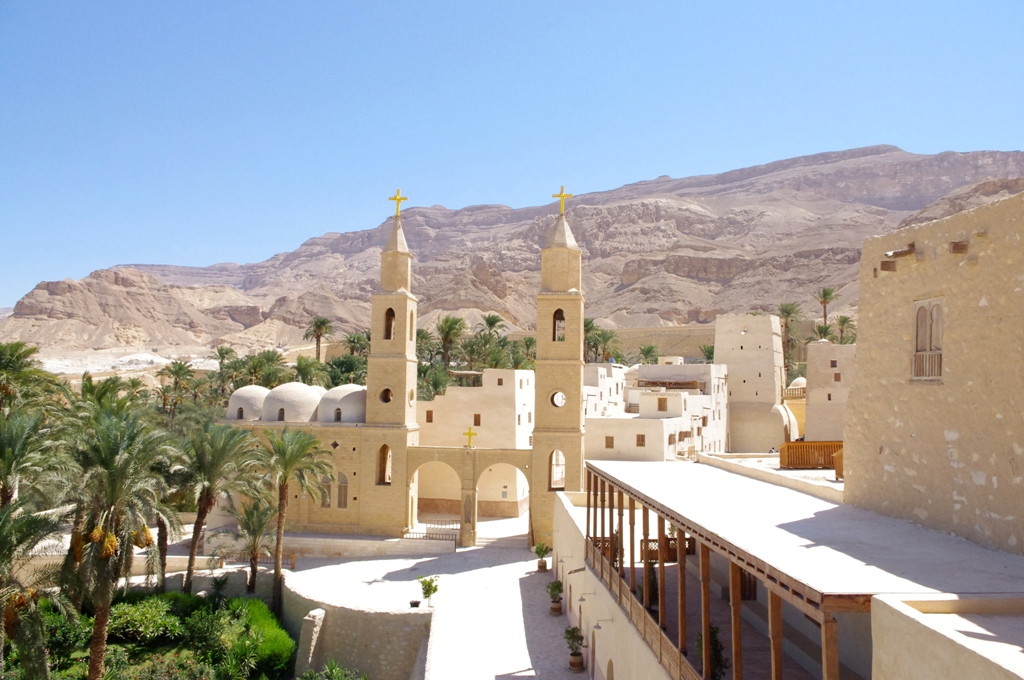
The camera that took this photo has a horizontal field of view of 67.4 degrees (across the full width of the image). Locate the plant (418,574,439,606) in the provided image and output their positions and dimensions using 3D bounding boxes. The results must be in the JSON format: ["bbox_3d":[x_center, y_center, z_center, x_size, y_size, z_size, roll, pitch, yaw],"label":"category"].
[{"bbox_3d":[-4.334,13.013,39.875,1.000,1.500,1.000,1,-5,-2],"label":"plant"}]

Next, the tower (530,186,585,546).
[{"bbox_3d":[3.202,1.835,52.800,3.349,24.237,3.349,0,-5,8],"label":"tower"}]

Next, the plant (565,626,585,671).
[{"bbox_3d":[2.494,12.313,30.644,0.800,1.750,0.800,1,-5,-2],"label":"plant"}]

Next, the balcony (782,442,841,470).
[{"bbox_3d":[11.354,4.337,28.831,2.350,1.000,0.600,1,-5,-2],"label":"balcony"}]

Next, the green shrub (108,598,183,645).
[{"bbox_3d":[-19.496,14.859,40.800,3.481,2.163,2.785,3,-5,-26],"label":"green shrub"}]

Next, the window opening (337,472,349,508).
[{"bbox_3d":[-12.514,11.128,56.768,0.800,2.600,0.250,0,-5,5],"label":"window opening"}]

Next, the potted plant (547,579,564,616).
[{"bbox_3d":[2.064,12.242,36.400,0.836,1.807,0.794,0,-5,3],"label":"potted plant"}]

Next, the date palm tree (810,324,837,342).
[{"bbox_3d":[44.674,1.638,110.000,3.907,7.762,3.907,-2,-5,22],"label":"date palm tree"}]

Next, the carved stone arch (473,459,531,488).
[{"bbox_3d":[-0.710,9.141,52.200,3.873,1.747,0.700,0,-5,9],"label":"carved stone arch"}]

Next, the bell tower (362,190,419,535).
[{"bbox_3d":[-9.035,1.272,58.902,3.450,26.000,3.600,0,-5,5],"label":"bell tower"}]

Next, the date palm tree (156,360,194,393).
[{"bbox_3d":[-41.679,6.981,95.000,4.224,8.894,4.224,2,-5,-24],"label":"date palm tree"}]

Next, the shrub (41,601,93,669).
[{"bbox_3d":[-21.607,14.219,37.200,2.137,3.092,2.030,3,-5,-30],"label":"shrub"}]

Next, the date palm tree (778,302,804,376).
[{"bbox_3d":[41.907,0.200,115.000,3.589,11.733,3.589,-1,-5,20],"label":"date palm tree"}]

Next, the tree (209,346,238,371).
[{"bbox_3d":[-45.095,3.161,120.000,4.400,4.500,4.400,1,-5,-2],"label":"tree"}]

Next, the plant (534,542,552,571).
[{"bbox_3d":[1.993,13.724,48.657,1.050,1.620,1.050,1,-5,-2],"label":"plant"}]

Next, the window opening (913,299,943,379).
[{"bbox_3d":[8.676,-0.031,16.004,0.220,1.650,1.050,1,-5,-1],"label":"window opening"}]

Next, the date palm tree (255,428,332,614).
[{"bbox_3d":[-12.705,10.586,44.600,4.275,10.814,4.275,2,-5,-16],"label":"date palm tree"}]

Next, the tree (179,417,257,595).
[{"bbox_3d":[-17.085,10.197,44.800,4.172,10.698,4.172,2,-5,-21],"label":"tree"}]

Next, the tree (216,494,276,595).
[{"bbox_3d":[-15.794,12.118,45.800,3.300,5.700,3.200,1,-5,-2],"label":"tree"}]

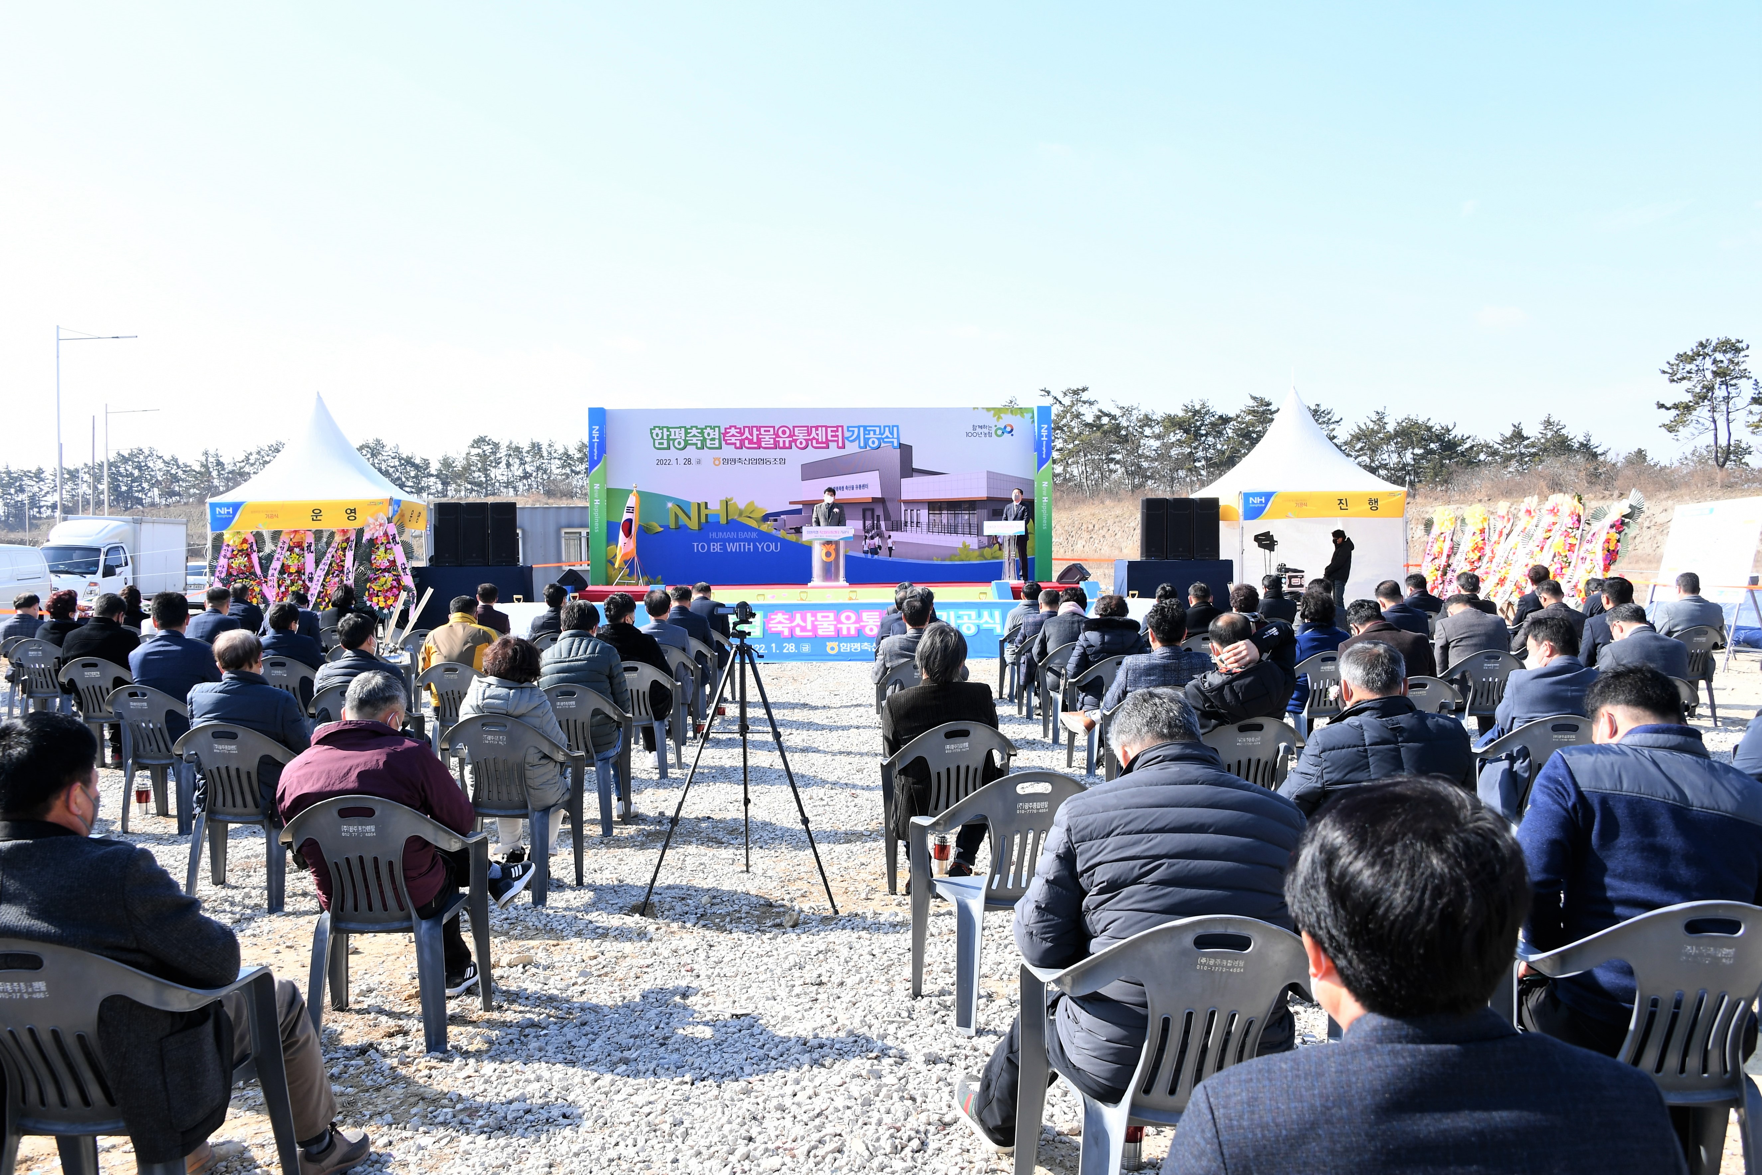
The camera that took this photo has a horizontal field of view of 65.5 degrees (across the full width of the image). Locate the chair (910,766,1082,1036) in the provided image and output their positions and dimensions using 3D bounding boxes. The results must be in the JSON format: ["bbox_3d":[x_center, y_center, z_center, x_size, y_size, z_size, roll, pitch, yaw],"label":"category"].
[{"bbox_3d":[0.394,0.911,4.167,0.555,0.780,0.530,-1,2,-12],"label":"chair"}]

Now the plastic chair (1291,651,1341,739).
[{"bbox_3d":[2.872,0.807,9.118,0.560,0.790,0.560,0,1,2],"label":"plastic chair"}]

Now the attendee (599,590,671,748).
[{"bbox_3d":[-1.596,0.626,9.145,0.560,1.210,0.760,0,1,0],"label":"attendee"}]

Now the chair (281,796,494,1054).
[{"bbox_3d":[-1.451,0.943,4.048,0.560,0.790,0.560,0,1,-3],"label":"chair"}]

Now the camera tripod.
[{"bbox_3d":[-0.568,0.716,5.913,0.810,1.195,0.780,0,1,0],"label":"camera tripod"}]

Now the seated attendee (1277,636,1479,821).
[{"bbox_3d":[1.466,0.747,4.406,0.600,1.190,0.800,-1,2,-4],"label":"seated attendee"}]

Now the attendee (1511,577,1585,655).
[{"bbox_3d":[5.244,0.537,10.965,0.540,1.220,0.760,0,1,3],"label":"attendee"}]

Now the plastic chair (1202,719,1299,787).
[{"bbox_3d":[1.506,0.914,5.837,0.555,0.780,0.530,0,2,-2],"label":"plastic chair"}]

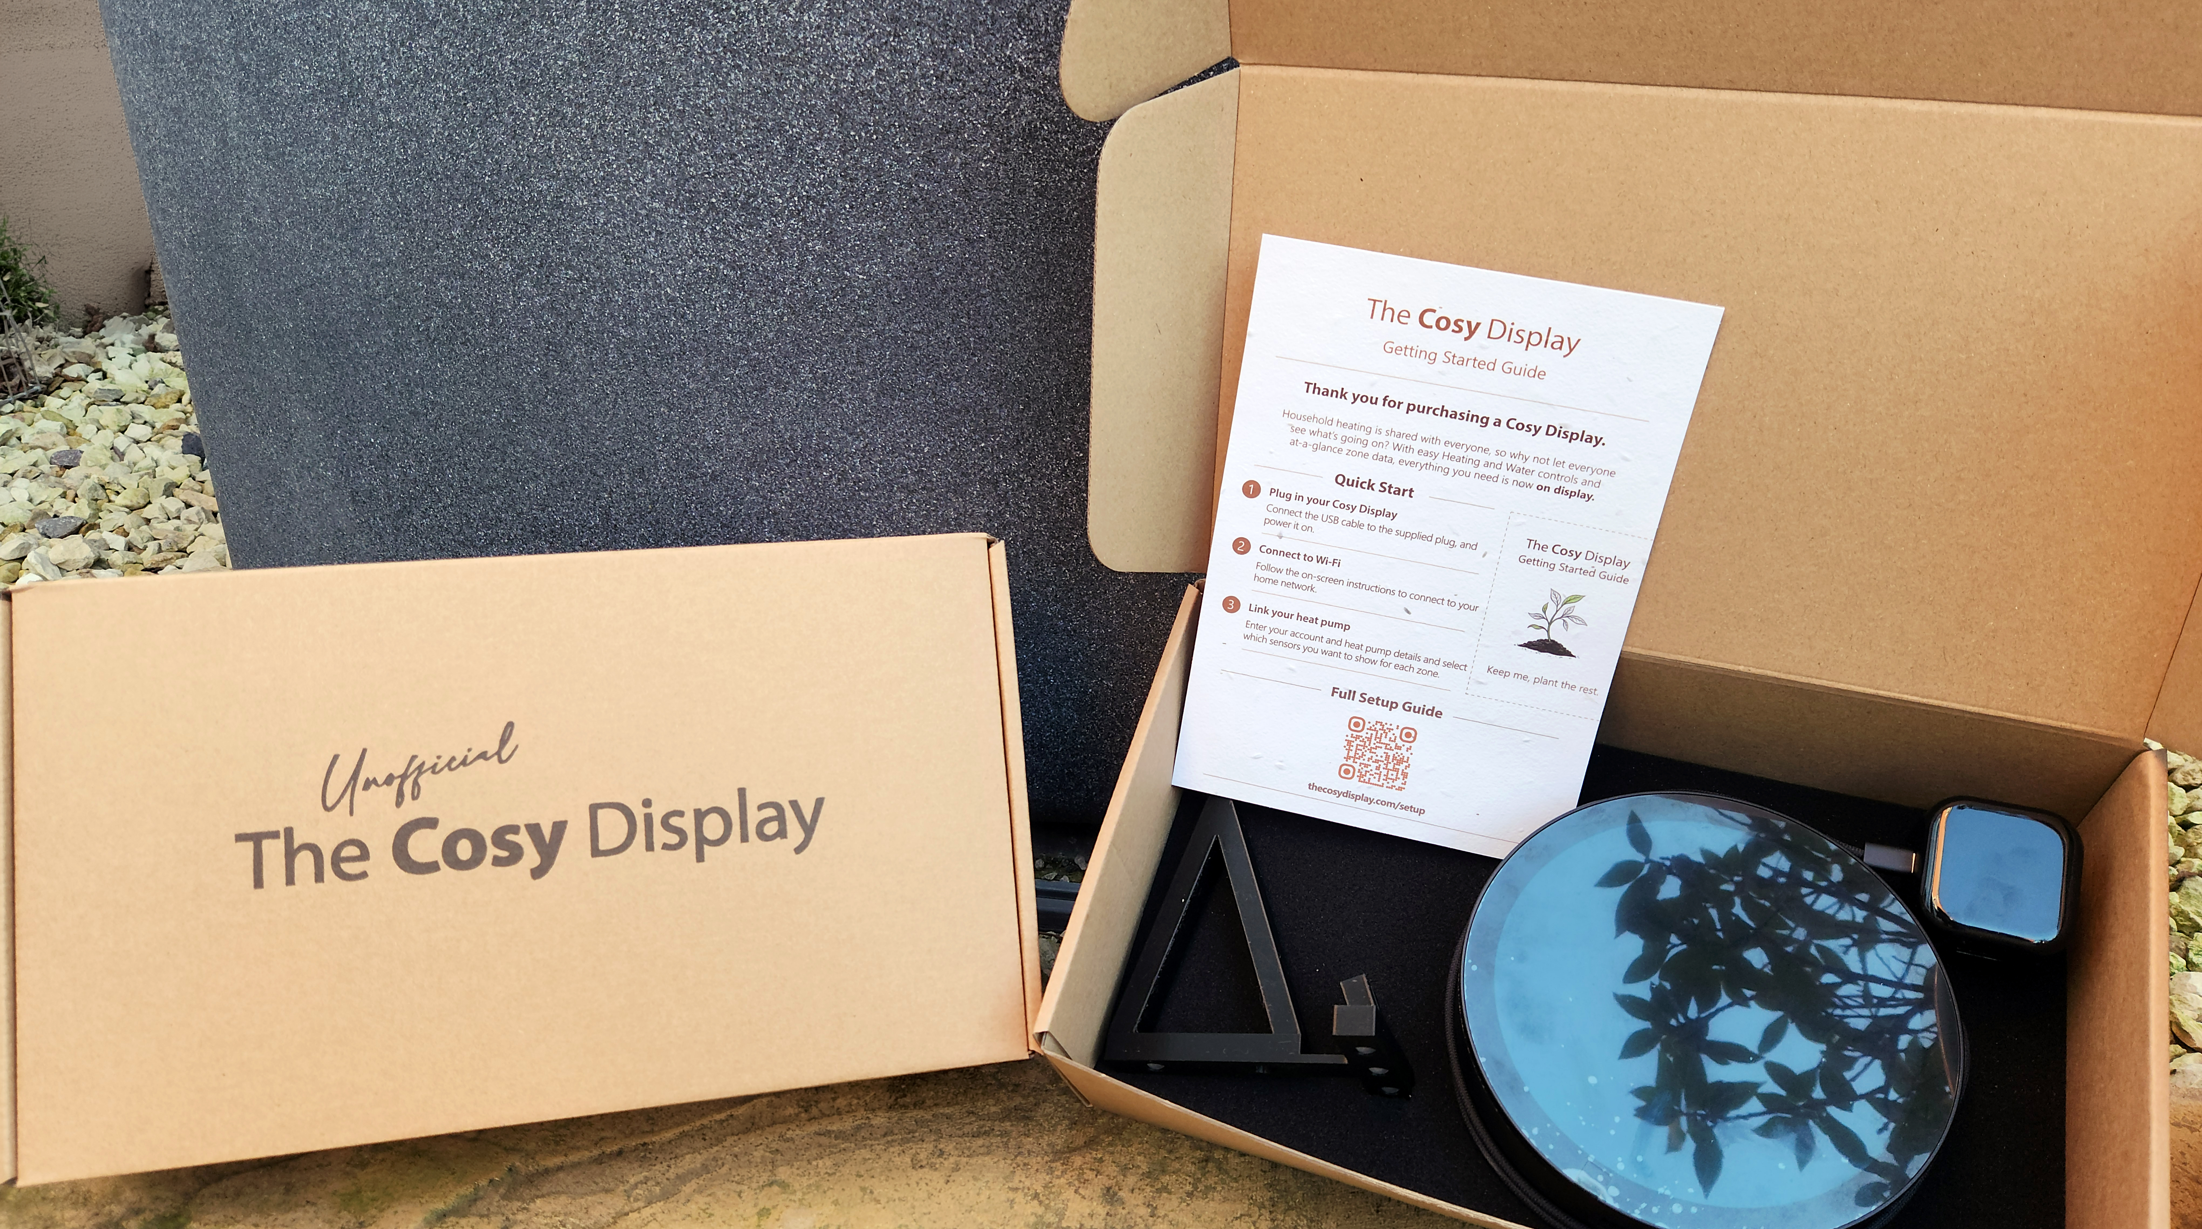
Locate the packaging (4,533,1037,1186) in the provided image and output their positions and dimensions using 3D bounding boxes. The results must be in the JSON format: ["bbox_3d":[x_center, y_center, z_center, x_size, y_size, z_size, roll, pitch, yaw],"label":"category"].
[{"bbox_3d":[-0.194,0.079,0.531,0.322,0.184,0.092,-4,-6,-11],"label":"packaging"}]

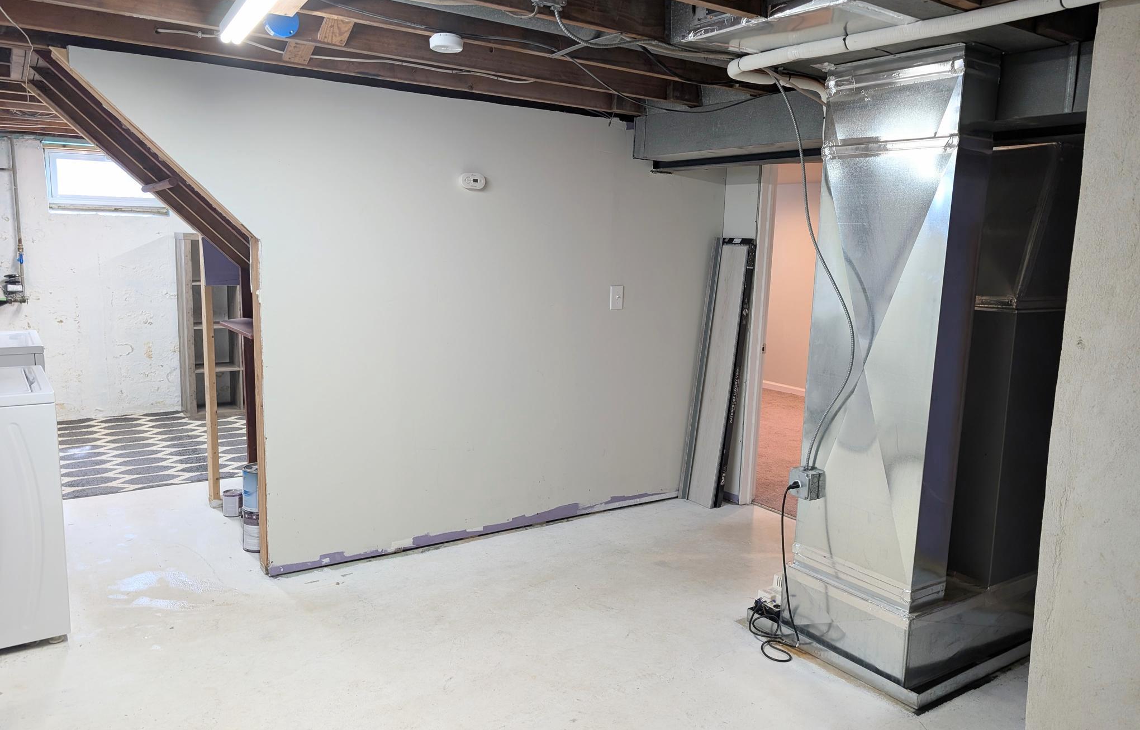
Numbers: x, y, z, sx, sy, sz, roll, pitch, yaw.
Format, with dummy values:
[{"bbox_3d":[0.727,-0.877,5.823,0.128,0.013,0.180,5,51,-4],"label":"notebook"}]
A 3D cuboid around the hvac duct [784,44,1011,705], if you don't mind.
[{"bbox_3d":[1.109,0.034,2.788,0.277,2.124,0.544,-5,11,-36],"label":"hvac duct"}]

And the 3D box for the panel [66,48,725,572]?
[{"bbox_3d":[-0.484,-0.182,3.863,3.212,2.134,0.030,-4,10,-32],"label":"panel"}]

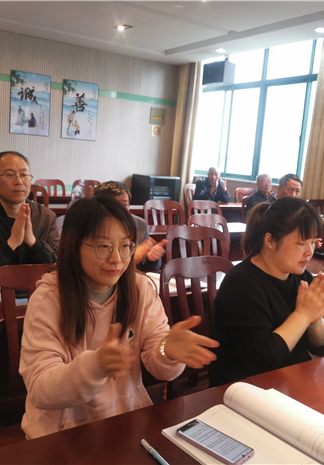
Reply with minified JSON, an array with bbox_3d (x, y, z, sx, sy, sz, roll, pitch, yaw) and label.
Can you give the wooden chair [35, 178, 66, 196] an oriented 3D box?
[{"bbox_3d":[-1.363,-0.188,6.284,0.450,0.970,0.520,-2,11,-34],"label":"wooden chair"}]

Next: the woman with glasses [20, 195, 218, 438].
[{"bbox_3d":[-0.167,0.524,1.341,0.500,1.250,0.800,-2,11,-37],"label":"woman with glasses"}]

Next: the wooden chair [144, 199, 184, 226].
[{"bbox_3d":[0.147,0.206,4.474,0.450,0.955,0.520,-2,11,-35],"label":"wooden chair"}]

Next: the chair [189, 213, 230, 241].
[{"bbox_3d":[0.455,0.366,3.624,0.460,0.950,0.520,-2,11,-35],"label":"chair"}]

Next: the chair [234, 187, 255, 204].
[{"bbox_3d":[1.422,-0.160,7.318,0.450,0.970,0.520,-2,11,-34],"label":"chair"}]

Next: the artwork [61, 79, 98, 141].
[{"bbox_3d":[-1.263,-1.883,7.517,0.590,0.870,0.025,-2,11,-35],"label":"artwork"}]

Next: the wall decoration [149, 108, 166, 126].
[{"bbox_3d":[-0.068,-2.130,8.900,0.352,0.288,0.025,-2,11,-35],"label":"wall decoration"}]

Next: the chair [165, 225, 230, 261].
[{"bbox_3d":[0.332,0.487,2.748,0.460,0.970,0.520,-1,10,-29],"label":"chair"}]

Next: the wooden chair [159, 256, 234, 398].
[{"bbox_3d":[0.270,0.610,1.977,0.460,0.950,0.520,-2,11,-35],"label":"wooden chair"}]

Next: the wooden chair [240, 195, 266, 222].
[{"bbox_3d":[1.250,0.083,5.707,0.450,0.970,0.520,-2,11,-34],"label":"wooden chair"}]

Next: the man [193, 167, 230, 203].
[{"bbox_3d":[0.663,-0.319,7.037,0.560,1.250,0.750,-2,11,-35],"label":"man"}]

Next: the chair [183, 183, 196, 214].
[{"bbox_3d":[0.661,-0.217,7.347,0.450,0.970,0.520,-2,11,-34],"label":"chair"}]

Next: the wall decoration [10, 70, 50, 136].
[{"bbox_3d":[-1.909,-1.868,7.070,0.597,0.880,0.025,-2,11,-35],"label":"wall decoration"}]

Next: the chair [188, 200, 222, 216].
[{"bbox_3d":[0.558,0.191,4.749,0.450,0.955,0.520,-2,11,-35],"label":"chair"}]

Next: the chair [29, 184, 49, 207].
[{"bbox_3d":[-1.324,0.005,5.081,0.450,0.955,0.520,-2,11,-35],"label":"chair"}]

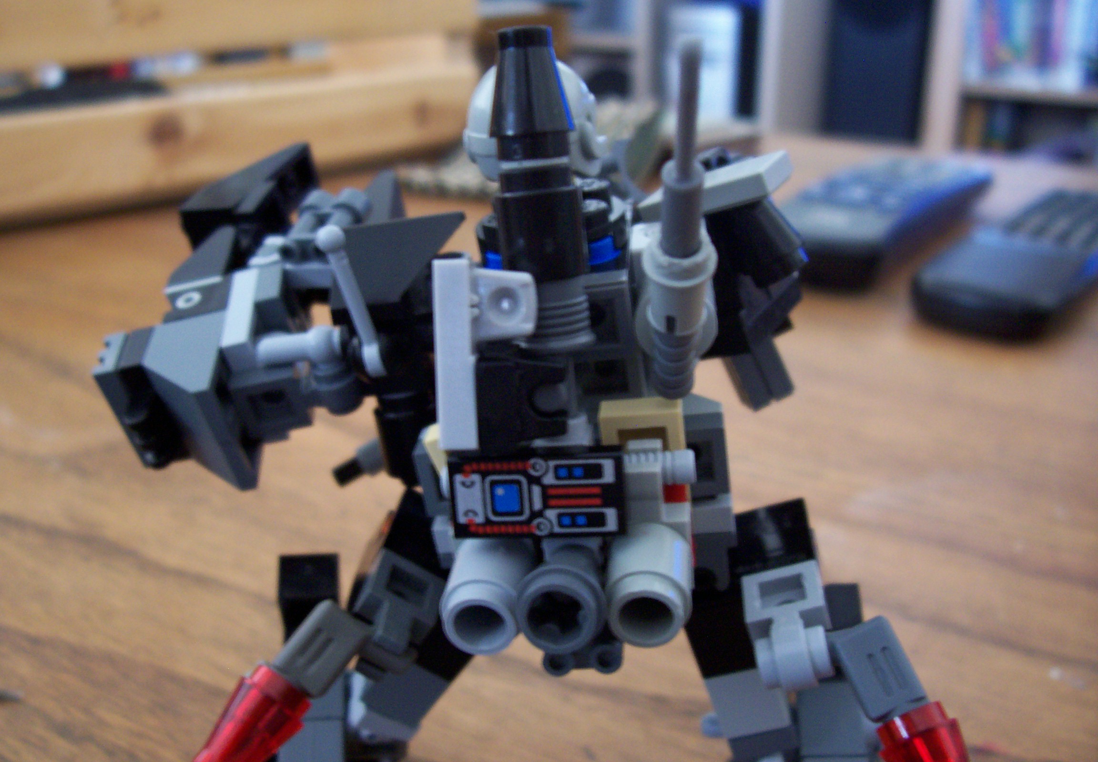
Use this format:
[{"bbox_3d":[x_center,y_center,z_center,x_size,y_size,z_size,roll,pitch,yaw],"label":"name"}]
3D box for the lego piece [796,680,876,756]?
[{"bbox_3d":[0.035,0.041,0.135,0.008,0.009,0.008,-4,6,12],"label":"lego piece"}]

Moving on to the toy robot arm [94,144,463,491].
[{"bbox_3d":[-0.029,-0.008,0.122,0.034,0.030,0.030,3,22,7],"label":"toy robot arm"}]

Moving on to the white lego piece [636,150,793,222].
[{"bbox_3d":[0.019,-0.022,0.124,0.016,0.003,0.008,-10,25,37],"label":"white lego piece"}]

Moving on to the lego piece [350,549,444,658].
[{"bbox_3d":[-0.017,0.024,0.118,0.008,0.009,0.006,25,20,-5],"label":"lego piece"}]

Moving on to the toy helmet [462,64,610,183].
[{"bbox_3d":[-0.002,-0.028,0.118,0.014,0.013,0.014,2,20,20],"label":"toy helmet"}]

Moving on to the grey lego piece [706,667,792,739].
[{"bbox_3d":[0.024,0.038,0.133,0.008,0.009,0.008,-17,23,10],"label":"grey lego piece"}]

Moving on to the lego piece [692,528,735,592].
[{"bbox_3d":[0.018,0.020,0.119,0.006,0.007,0.007,3,22,7],"label":"lego piece"}]

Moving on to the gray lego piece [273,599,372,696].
[{"bbox_3d":[-0.024,0.028,0.114,0.006,0.006,0.010,30,62,26],"label":"gray lego piece"}]

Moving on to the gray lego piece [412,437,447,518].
[{"bbox_3d":[-0.009,0.009,0.118,0.008,0.008,0.009,-6,27,9],"label":"gray lego piece"}]

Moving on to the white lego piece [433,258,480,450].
[{"bbox_3d":[-0.007,-0.003,0.094,0.003,0.016,0.008,1,17,9],"label":"white lego piece"}]

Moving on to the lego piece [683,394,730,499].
[{"bbox_3d":[0.015,0.007,0.114,0.008,0.008,0.009,-6,27,9],"label":"lego piece"}]

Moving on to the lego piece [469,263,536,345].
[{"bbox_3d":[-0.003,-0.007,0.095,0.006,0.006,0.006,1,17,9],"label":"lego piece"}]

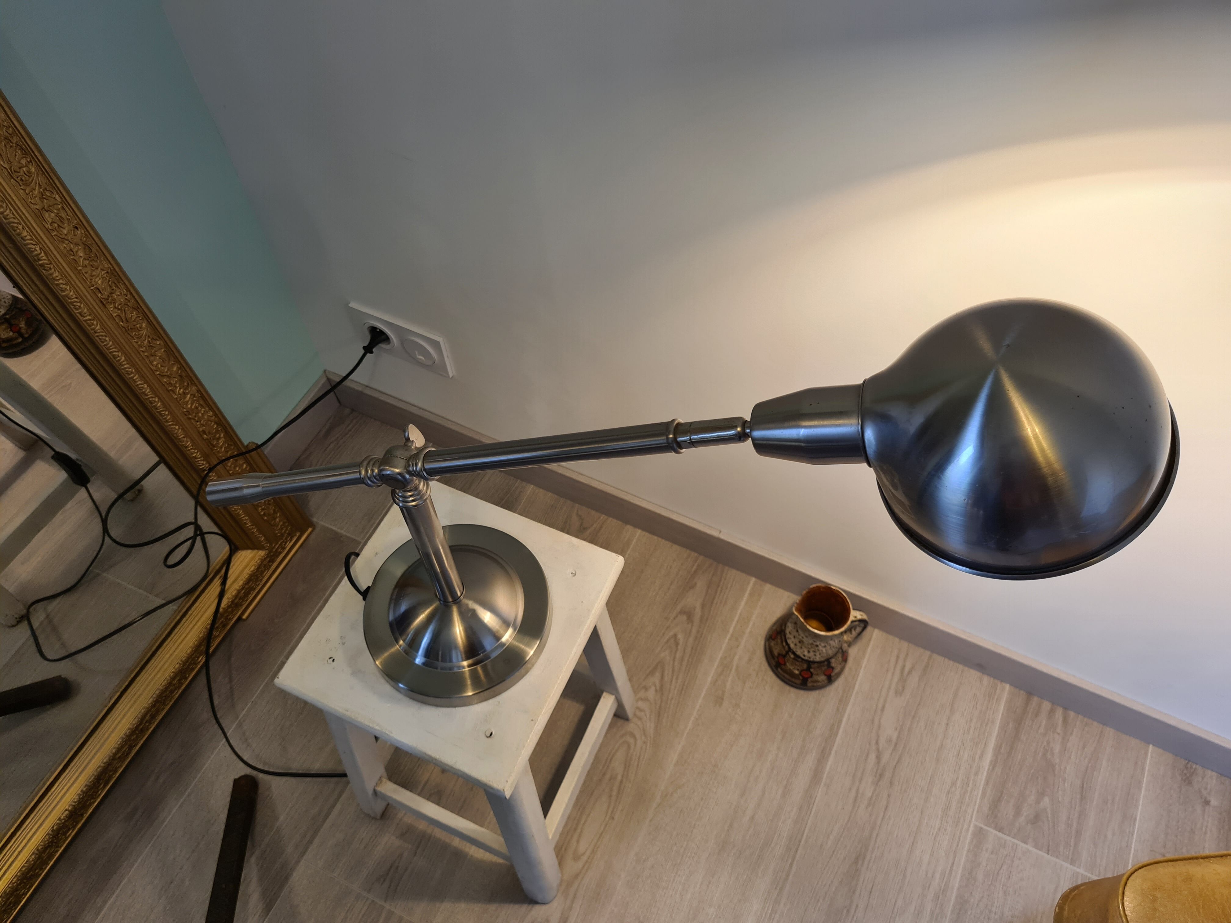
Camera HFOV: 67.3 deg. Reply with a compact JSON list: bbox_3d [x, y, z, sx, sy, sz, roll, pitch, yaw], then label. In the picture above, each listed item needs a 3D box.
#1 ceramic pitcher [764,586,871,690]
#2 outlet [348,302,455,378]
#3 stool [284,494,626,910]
[{"bbox_3d":[0.283,0.242,1.309,0.126,0.158,0.122,4,57,3],"label":"ceramic pitcher"},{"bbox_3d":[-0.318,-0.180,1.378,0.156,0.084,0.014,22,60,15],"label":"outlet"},{"bbox_3d":[-0.156,0.280,1.111,0.290,0.460,0.310,21,59,14],"label":"stool"}]

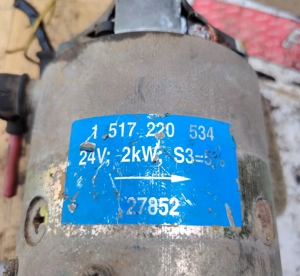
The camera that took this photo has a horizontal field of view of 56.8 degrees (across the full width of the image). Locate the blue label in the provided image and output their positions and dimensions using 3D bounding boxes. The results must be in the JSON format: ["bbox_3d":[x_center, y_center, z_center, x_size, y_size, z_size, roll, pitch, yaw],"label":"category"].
[{"bbox_3d":[0.002,0.011,0.094,0.061,0.008,0.037,1,73,-2],"label":"blue label"}]

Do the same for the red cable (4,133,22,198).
[{"bbox_3d":[-0.070,0.013,0.142,0.006,0.006,0.033,-2,73,-1],"label":"red cable"}]

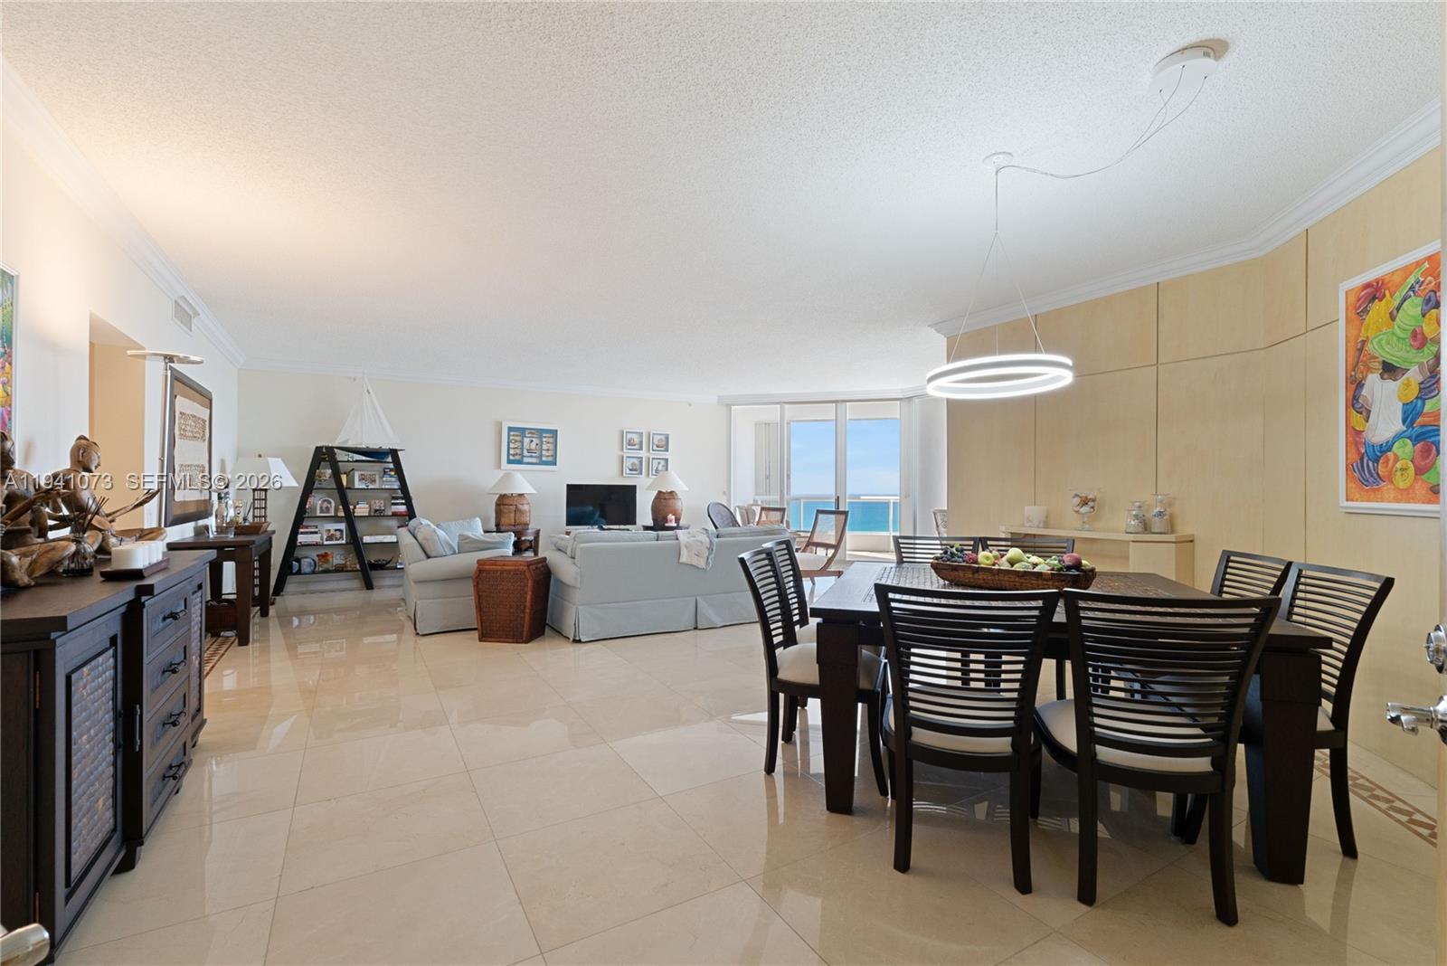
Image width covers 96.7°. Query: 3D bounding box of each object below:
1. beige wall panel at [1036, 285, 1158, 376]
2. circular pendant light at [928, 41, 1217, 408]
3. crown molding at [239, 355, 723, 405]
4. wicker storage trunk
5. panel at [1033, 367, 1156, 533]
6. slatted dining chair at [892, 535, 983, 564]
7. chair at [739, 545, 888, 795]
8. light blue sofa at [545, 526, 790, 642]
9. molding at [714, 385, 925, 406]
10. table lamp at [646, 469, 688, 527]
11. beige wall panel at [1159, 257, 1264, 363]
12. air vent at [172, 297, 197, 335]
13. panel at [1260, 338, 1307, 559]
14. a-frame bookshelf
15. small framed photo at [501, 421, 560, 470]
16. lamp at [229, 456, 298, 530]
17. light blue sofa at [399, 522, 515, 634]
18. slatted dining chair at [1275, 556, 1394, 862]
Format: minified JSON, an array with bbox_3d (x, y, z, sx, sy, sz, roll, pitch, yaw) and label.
[{"bbox_3d":[2.662,-1.048,4.653,0.030,0.544,0.880,0,-1,-30],"label":"beige wall panel"},{"bbox_3d":[1.337,-0.919,2.586,0.620,1.005,1.137,0,-1,-30],"label":"circular pendant light"},{"bbox_3d":[-2.726,-1.301,8.701,6.200,0.110,0.090,0,-1,-30],"label":"crown molding"},{"bbox_3d":[-1.685,0.936,5.175,0.500,0.620,0.420,0,-1,9],"label":"wicker storage trunk"},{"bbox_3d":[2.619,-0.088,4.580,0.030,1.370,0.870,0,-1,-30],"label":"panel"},{"bbox_3d":[1.210,0.774,3.619,0.500,0.910,0.610,0,-1,15],"label":"slatted dining chair"},{"bbox_3d":[0.431,0.765,2.800,0.610,0.910,0.490,0,-1,20],"label":"chair"},{"bbox_3d":[-0.490,0.829,5.921,2.120,0.850,0.940,0,-1,-29],"label":"light blue sofa"},{"bbox_3d":[1.370,-1.281,9.614,3.000,0.140,0.220,0,-1,16],"label":"molding"},{"bbox_3d":[-0.795,0.231,9.048,0.600,0.810,0.600,0,-1,0],"label":"table lamp"},{"bbox_3d":[3.025,-1.055,4.019,0.030,0.544,0.580,0,-1,-30],"label":"beige wall panel"},{"bbox_3d":[-4.103,-1.263,4.936,0.060,0.180,0.640,0,-1,-30],"label":"air vent"},{"bbox_3d":[3.127,0.227,3.573,0.030,2.029,0.395,0,-1,15],"label":"panel"},{"bbox_3d":[-4.394,0.439,7.770,1.680,1.715,0.400,0,-1,-30],"label":"a-frame bookshelf"},{"bbox_3d":[-2.623,-0.490,8.772,0.775,0.635,0.040,0,-1,-30],"label":"small framed photo"},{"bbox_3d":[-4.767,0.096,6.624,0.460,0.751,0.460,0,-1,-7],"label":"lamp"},{"bbox_3d":[-2.615,0.822,6.215,0.900,0.870,1.800,0,-1,-30],"label":"light blue sofa"},{"bbox_3d":[1.883,0.768,2.321,0.570,0.925,0.490,0,-1,15],"label":"slatted dining chair"}]

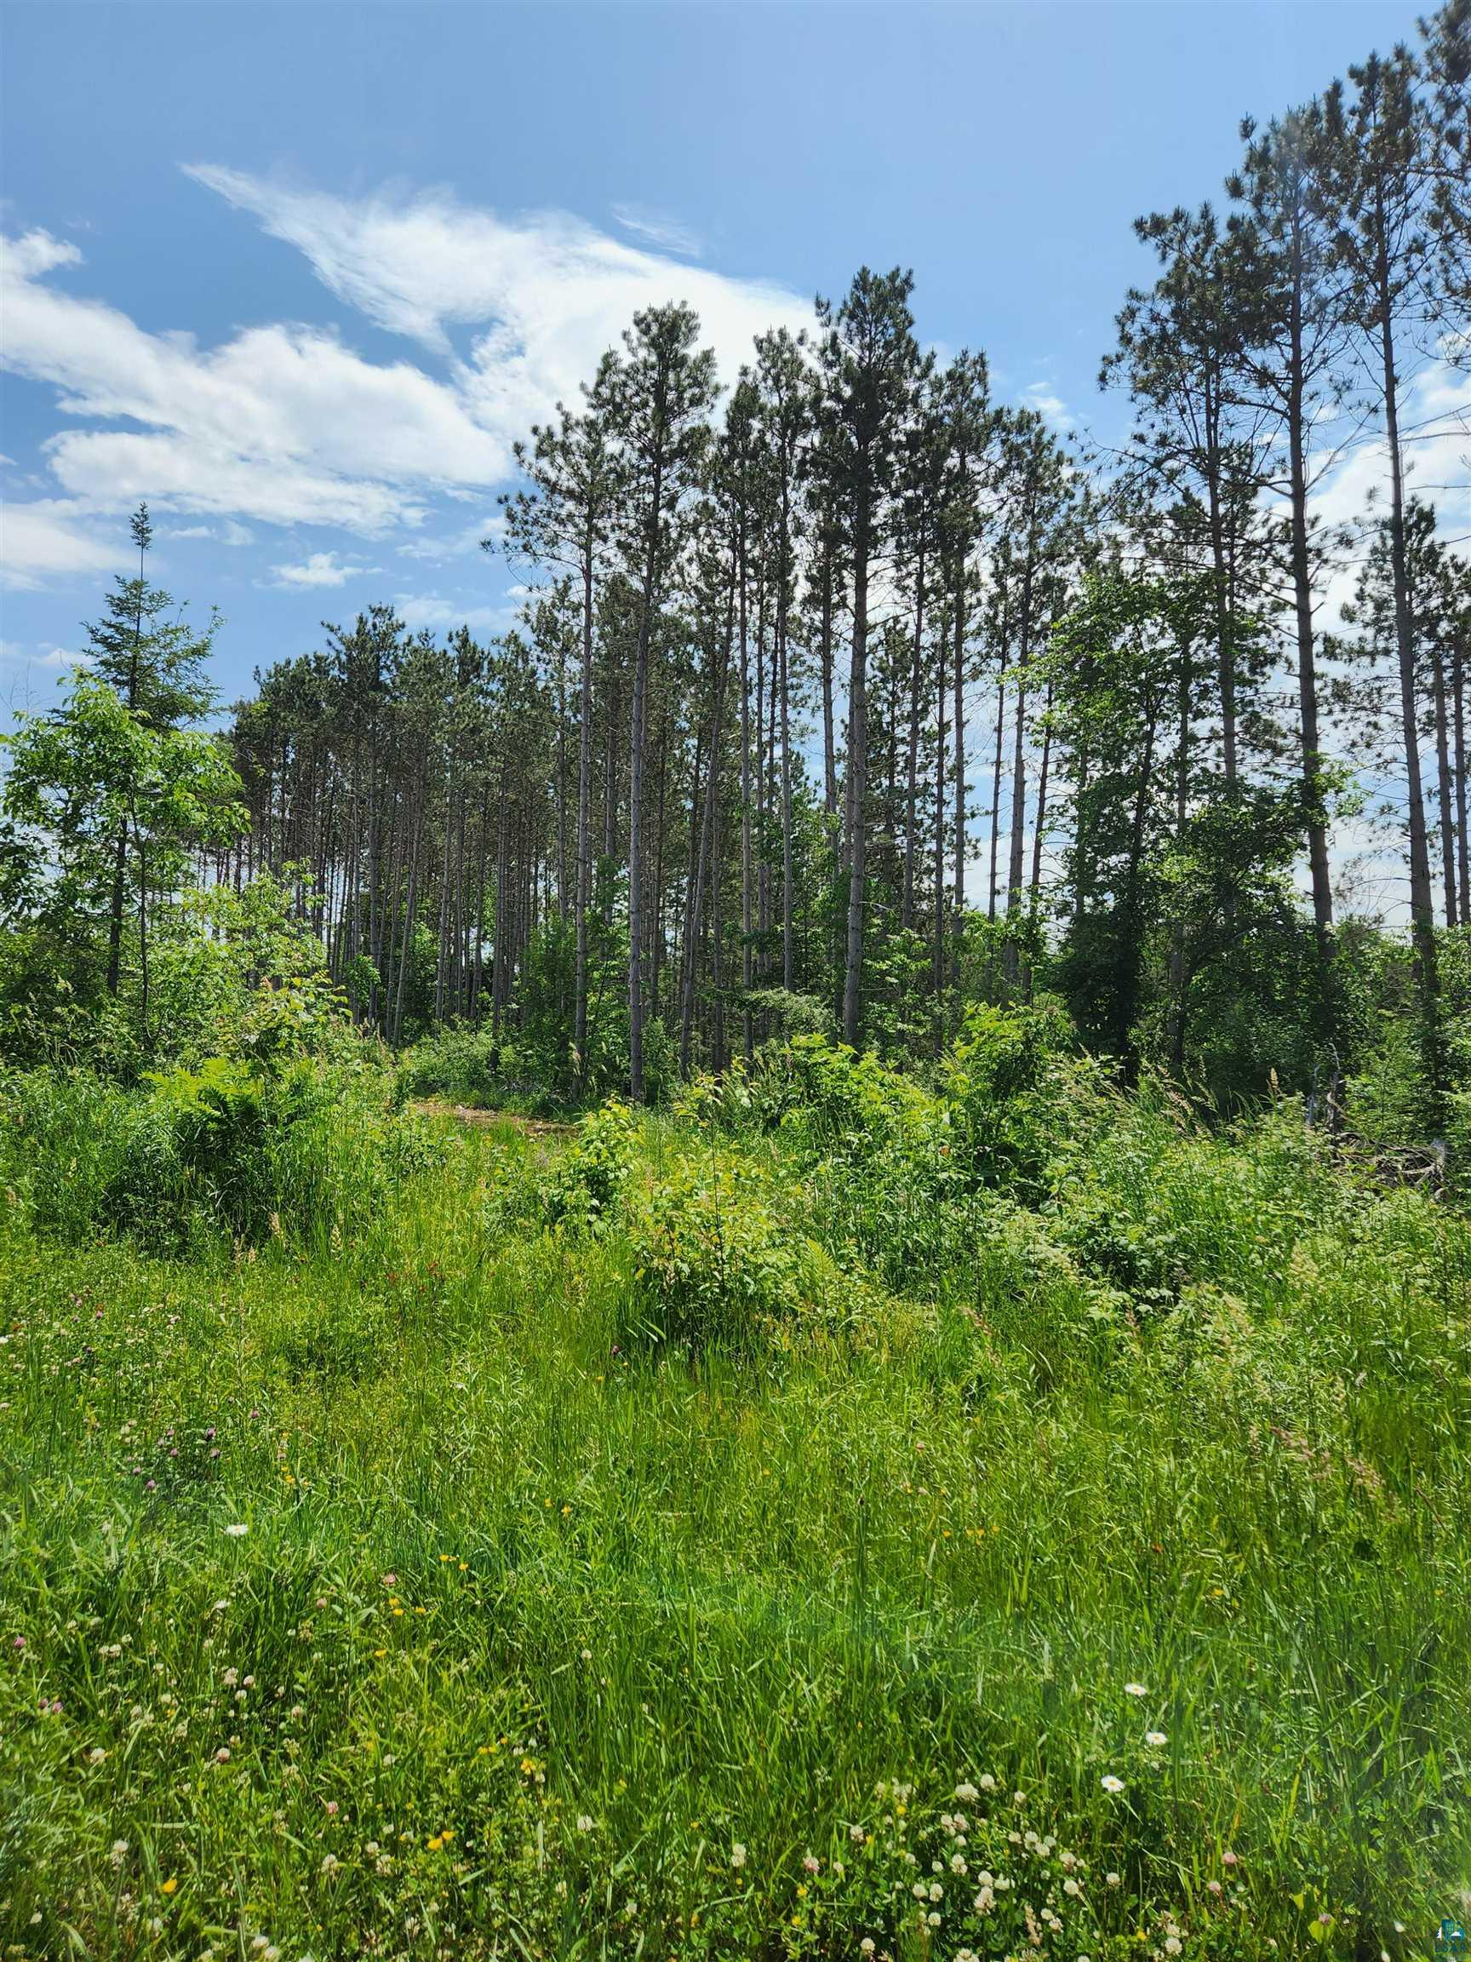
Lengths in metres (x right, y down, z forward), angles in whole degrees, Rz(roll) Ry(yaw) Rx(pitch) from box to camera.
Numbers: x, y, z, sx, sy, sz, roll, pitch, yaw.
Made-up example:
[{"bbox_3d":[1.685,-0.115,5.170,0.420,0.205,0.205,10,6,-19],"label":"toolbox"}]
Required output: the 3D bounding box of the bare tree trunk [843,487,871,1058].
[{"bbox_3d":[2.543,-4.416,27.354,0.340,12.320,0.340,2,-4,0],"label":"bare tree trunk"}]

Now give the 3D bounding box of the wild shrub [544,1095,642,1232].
[{"bbox_3d":[-1.125,1.480,10.124,0.780,1.110,0.750,0,-4,0],"label":"wild shrub"}]

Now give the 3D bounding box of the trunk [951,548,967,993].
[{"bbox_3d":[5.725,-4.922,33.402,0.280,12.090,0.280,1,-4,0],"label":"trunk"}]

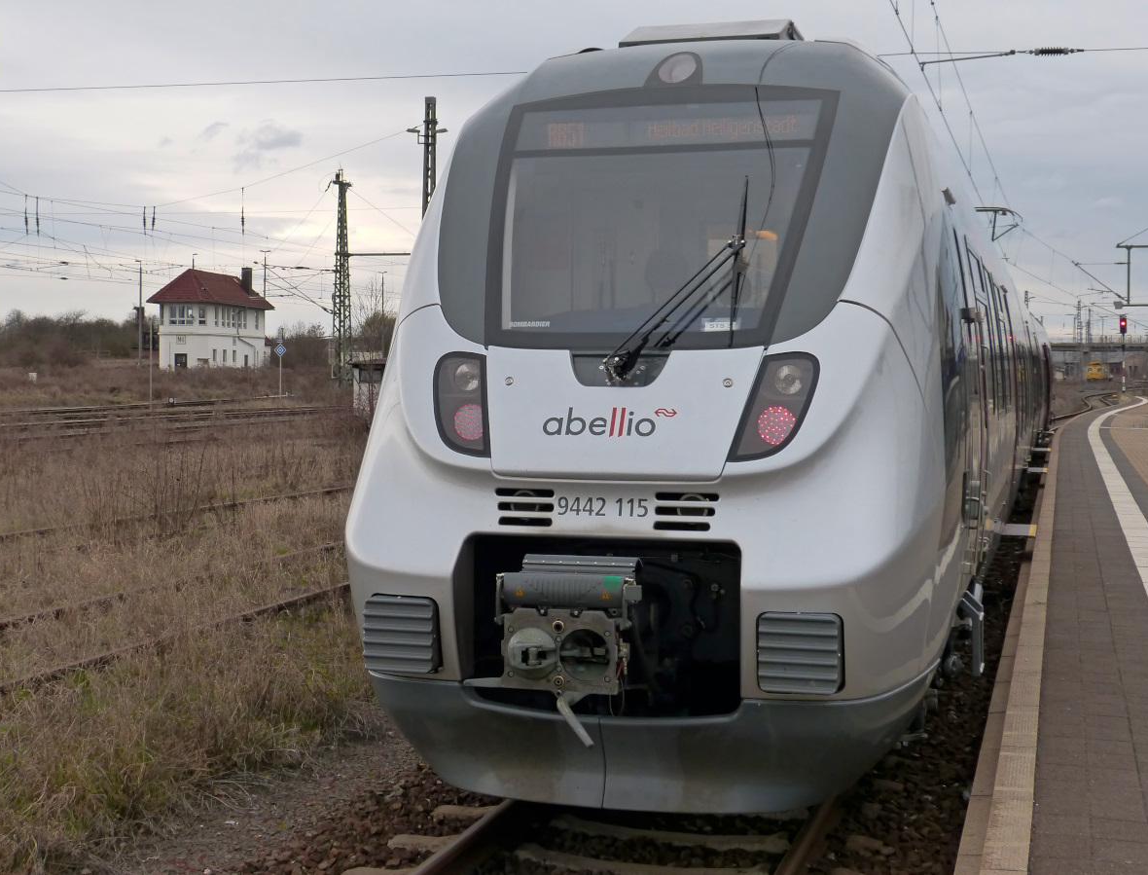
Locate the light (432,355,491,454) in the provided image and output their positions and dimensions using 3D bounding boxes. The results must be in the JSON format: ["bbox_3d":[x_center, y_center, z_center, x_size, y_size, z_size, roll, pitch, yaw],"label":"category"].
[{"bbox_3d":[-0.496,-0.147,6.711,0.340,0.480,0.220,1,3,17],"label":"light"}]

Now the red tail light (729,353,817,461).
[{"bbox_3d":[0.851,-0.125,6.292,0.340,0.480,0.220,1,3,17],"label":"red tail light"}]

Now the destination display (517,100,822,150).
[{"bbox_3d":[0.457,-1.530,7.325,1.500,0.250,0.160,1,3,17],"label":"destination display"}]

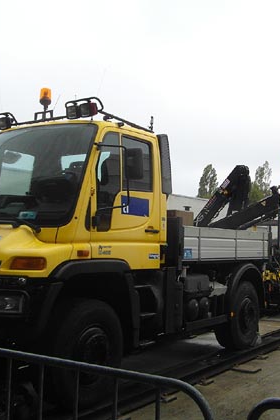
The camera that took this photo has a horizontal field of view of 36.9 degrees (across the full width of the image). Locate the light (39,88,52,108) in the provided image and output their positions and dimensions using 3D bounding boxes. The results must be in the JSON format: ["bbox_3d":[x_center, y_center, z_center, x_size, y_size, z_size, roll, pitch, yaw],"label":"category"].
[{"bbox_3d":[-1.143,-1.349,5.080,0.140,0.235,0.140,1,-5,0],"label":"light"}]

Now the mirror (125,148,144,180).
[{"bbox_3d":[-0.056,-0.464,4.280,0.165,0.310,0.080,-2,-5,27],"label":"mirror"}]

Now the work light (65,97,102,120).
[{"bbox_3d":[-0.633,-1.148,4.750,0.390,0.180,0.170,-2,-6,34],"label":"work light"}]

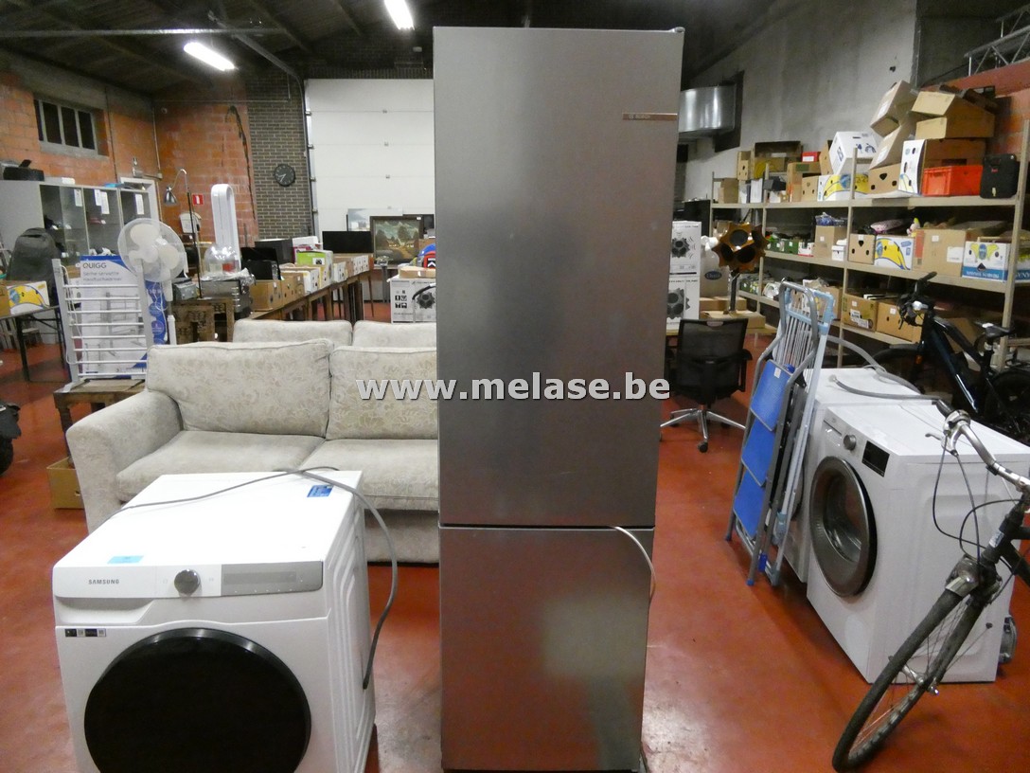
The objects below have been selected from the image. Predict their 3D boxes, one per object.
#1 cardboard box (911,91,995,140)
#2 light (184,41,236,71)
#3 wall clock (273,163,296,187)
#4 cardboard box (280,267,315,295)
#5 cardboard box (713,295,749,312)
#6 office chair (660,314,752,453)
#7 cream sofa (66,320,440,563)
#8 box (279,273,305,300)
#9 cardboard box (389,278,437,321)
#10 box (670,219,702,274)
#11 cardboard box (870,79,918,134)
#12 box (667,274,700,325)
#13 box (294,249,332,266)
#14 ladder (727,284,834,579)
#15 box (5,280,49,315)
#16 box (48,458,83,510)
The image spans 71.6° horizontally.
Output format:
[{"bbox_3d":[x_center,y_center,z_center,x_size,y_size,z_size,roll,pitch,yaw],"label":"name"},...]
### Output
[{"bbox_3d":[3.203,-1.954,5.217,0.360,0.312,0.390,-1,14,-3],"label":"cardboard box"},{"bbox_3d":[-4.090,-4.408,9.616,0.160,0.110,1.450,-1,14,-3],"label":"light"},{"bbox_3d":[-4.150,-3.802,12.838,0.385,0.385,0.050,-1,13,0],"label":"wall clock"},{"bbox_3d":[-2.523,-1.193,8.139,0.480,0.240,0.410,-1,13,0],"label":"cardboard box"},{"bbox_3d":[1.730,-0.667,5.861,0.251,0.110,0.250,-1,14,-3],"label":"cardboard box"},{"bbox_3d":[1.410,-0.072,5.250,0.640,0.920,0.660,3,14,10],"label":"office chair"},{"bbox_3d":[-0.981,0.275,3.742,2.080,0.940,0.960,0,14,1],"label":"cream sofa"},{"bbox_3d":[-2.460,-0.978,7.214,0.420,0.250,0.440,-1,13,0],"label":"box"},{"bbox_3d":[-0.833,-0.784,6.390,0.470,0.386,0.410,-1,13,0],"label":"cardboard box"},{"bbox_3d":[1.155,-1.037,5.373,0.385,0.392,0.385,-1,14,-3],"label":"box"},{"bbox_3d":[3.024,-2.182,5.695,0.200,0.380,0.200,33,-17,-8],"label":"cardboard box"},{"bbox_3d":[1.157,-0.657,5.467,0.385,0.392,0.385,-1,14,-3],"label":"box"},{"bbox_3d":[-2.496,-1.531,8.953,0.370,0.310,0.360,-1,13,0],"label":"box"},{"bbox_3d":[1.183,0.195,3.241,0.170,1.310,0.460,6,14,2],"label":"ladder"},{"bbox_3d":[-4.899,-0.863,6.937,0.400,0.250,0.530,0,13,3],"label":"box"},{"bbox_3d":[-2.435,0.527,4.272,0.400,0.245,0.460,-1,13,0],"label":"box"}]

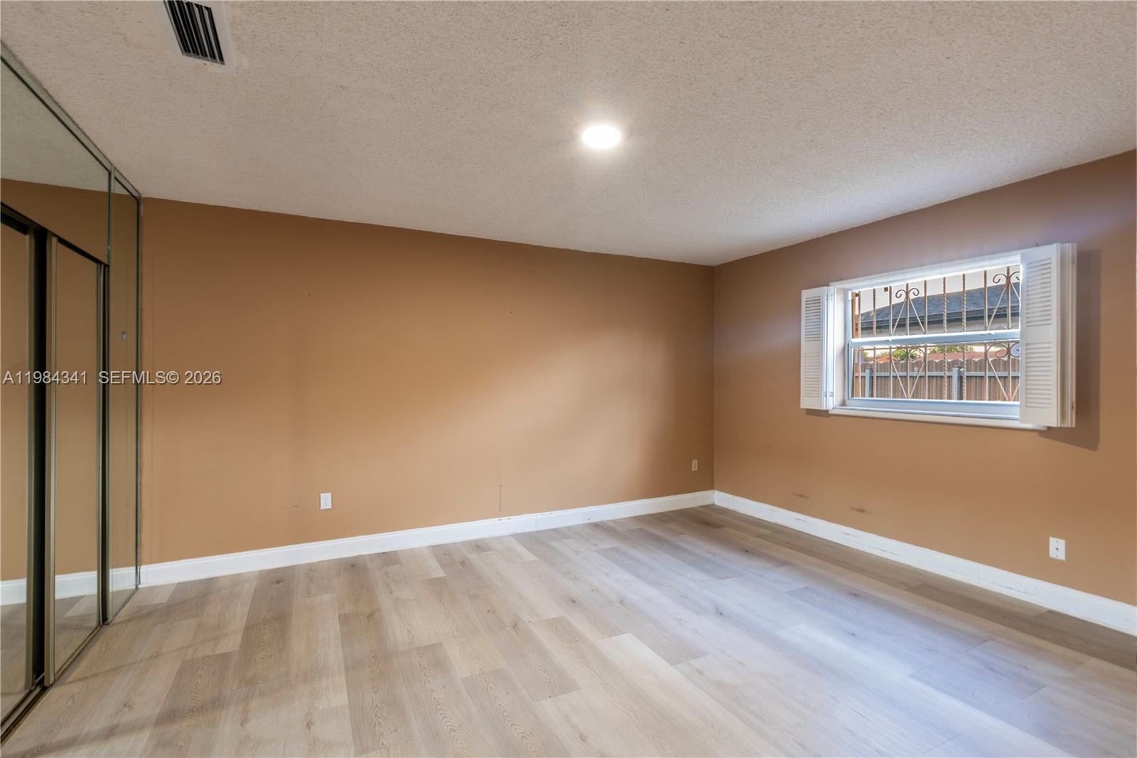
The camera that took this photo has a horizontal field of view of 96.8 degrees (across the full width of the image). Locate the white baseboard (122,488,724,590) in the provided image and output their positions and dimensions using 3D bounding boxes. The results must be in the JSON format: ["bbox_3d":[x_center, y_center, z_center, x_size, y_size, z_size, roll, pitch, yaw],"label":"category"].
[{"bbox_3d":[-0.575,1.222,4.180,4.660,0.140,0.018,0,0,-26],"label":"white baseboard"}]

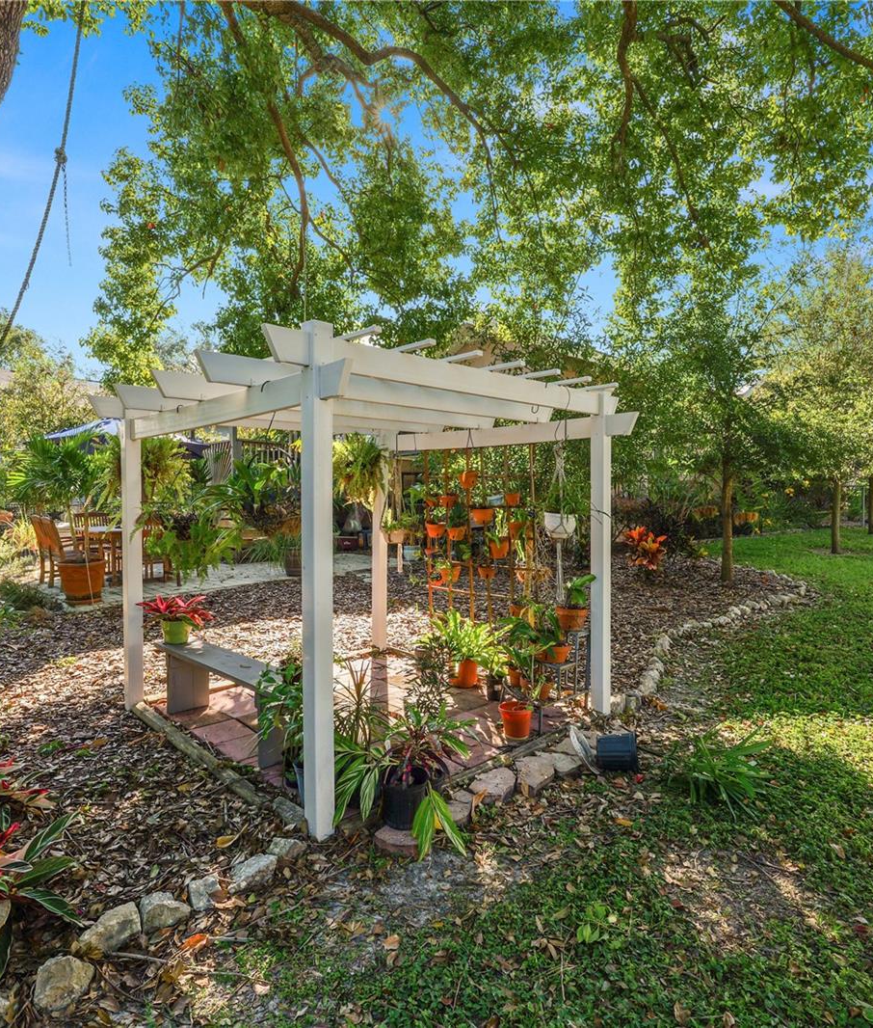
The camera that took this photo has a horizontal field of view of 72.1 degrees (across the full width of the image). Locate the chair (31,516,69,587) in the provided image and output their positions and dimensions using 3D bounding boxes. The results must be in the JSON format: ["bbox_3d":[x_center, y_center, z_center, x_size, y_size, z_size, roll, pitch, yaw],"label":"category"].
[{"bbox_3d":[-5.143,0.499,8.150,0.580,0.950,0.550,-2,3,-41],"label":"chair"}]

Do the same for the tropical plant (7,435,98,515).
[{"bbox_3d":[-4.609,-0.470,7.200,0.950,0.930,0.920,-1,3,-24],"label":"tropical plant"}]

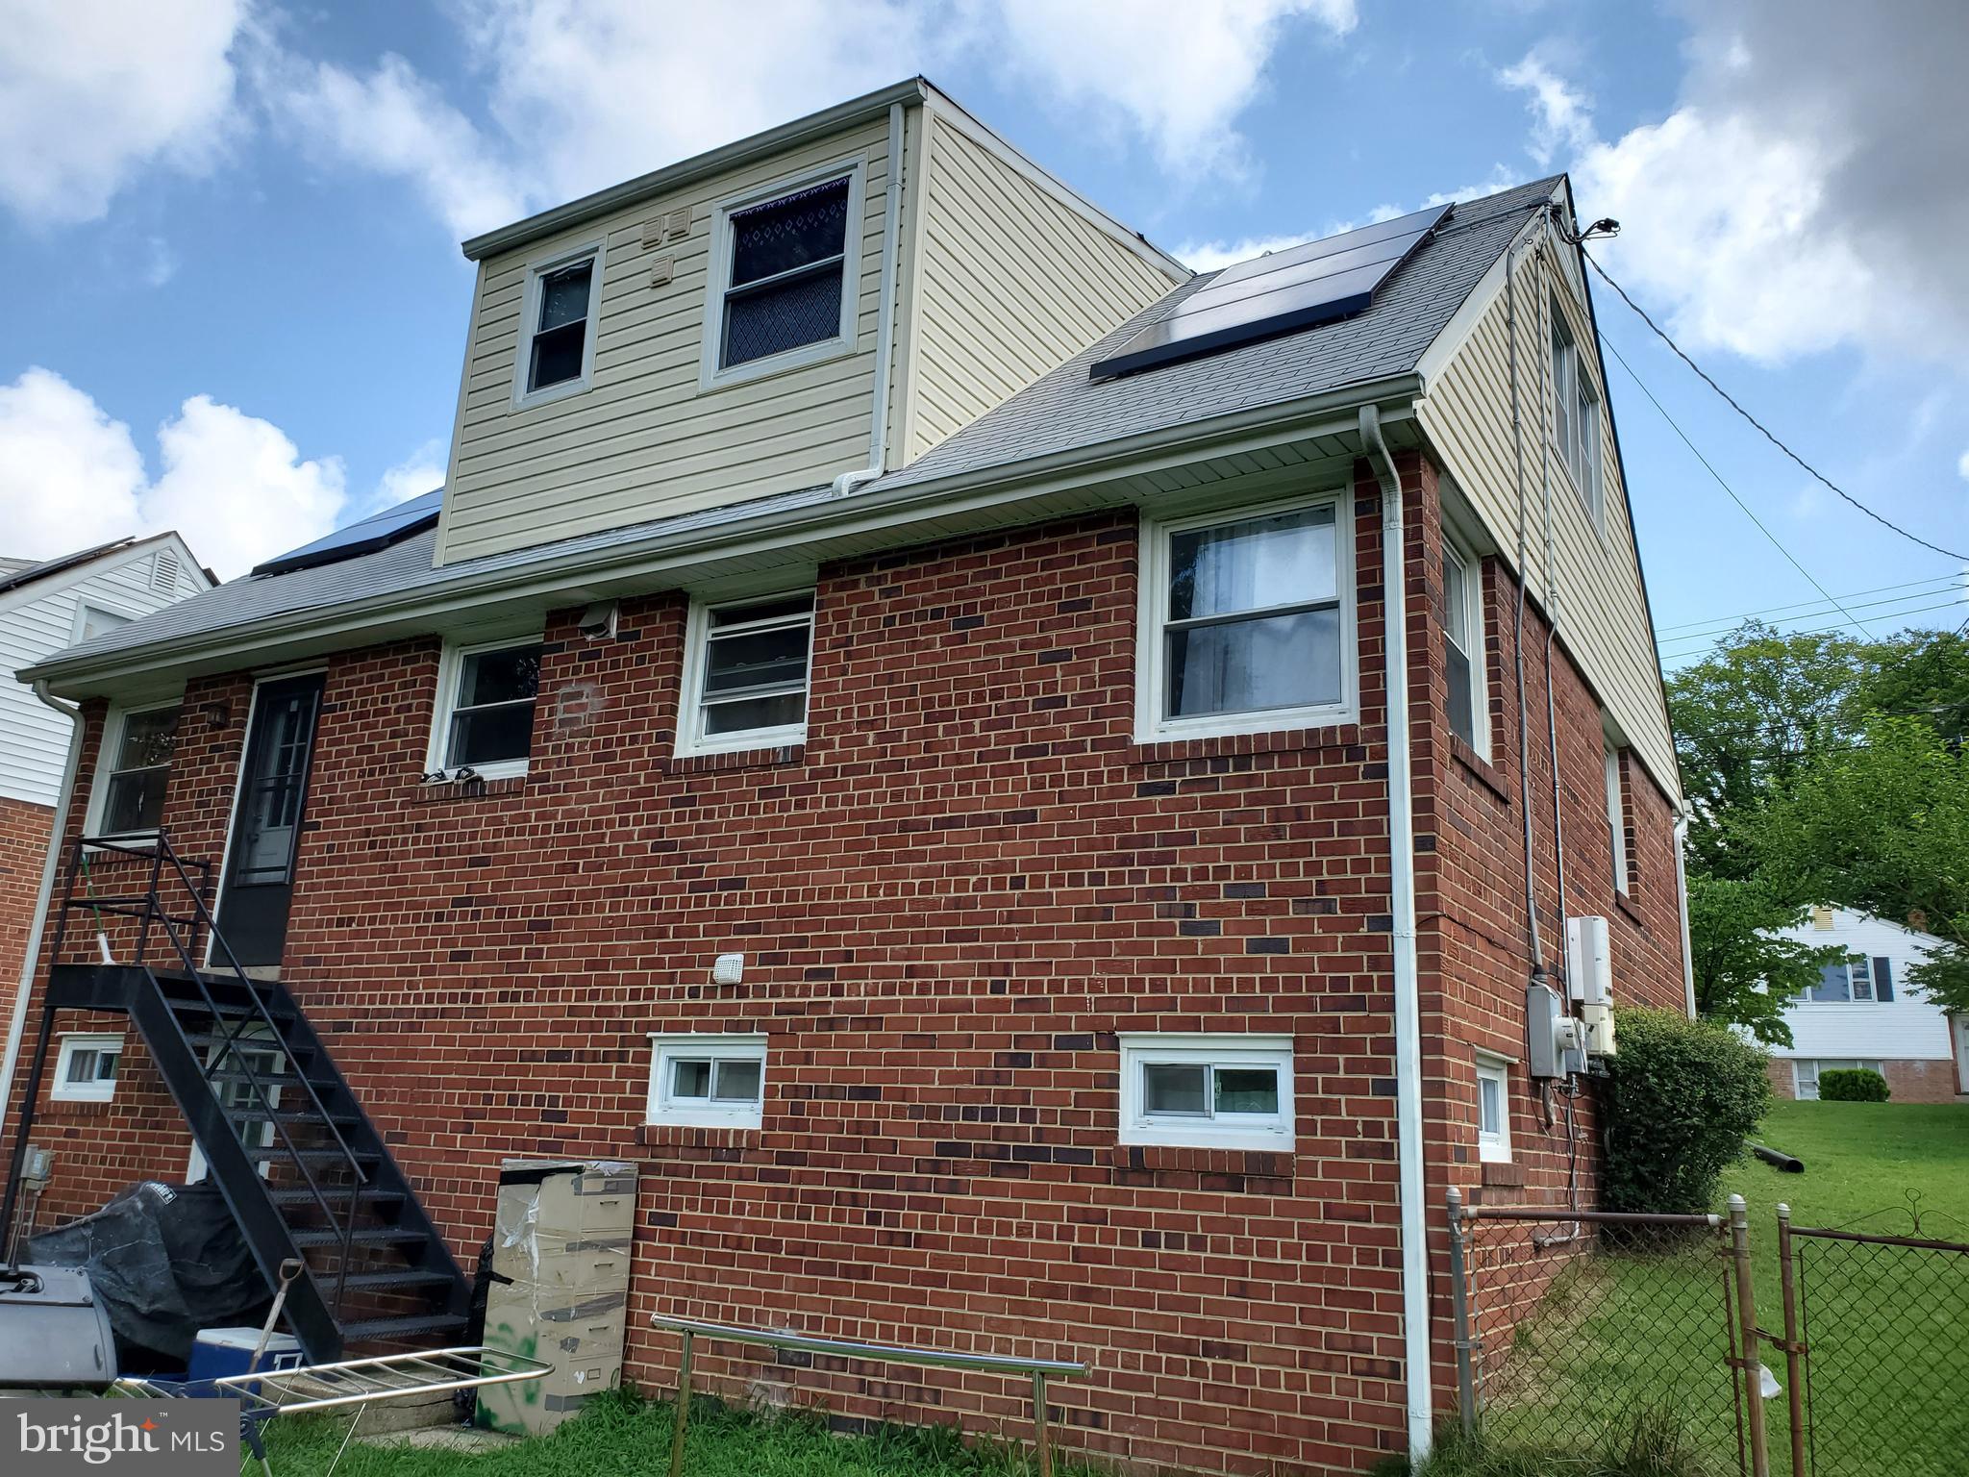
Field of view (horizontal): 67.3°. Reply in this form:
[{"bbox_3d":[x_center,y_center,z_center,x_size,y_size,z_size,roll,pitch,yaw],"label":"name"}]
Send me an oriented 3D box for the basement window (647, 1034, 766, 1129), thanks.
[{"bbox_3d":[-1.487,1.850,7.983,0.800,0.485,0.110,-6,-17,29],"label":"basement window"}]

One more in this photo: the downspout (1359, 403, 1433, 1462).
[{"bbox_3d":[1.624,0.639,5.875,0.085,4.180,0.380,-6,-17,30],"label":"downspout"}]

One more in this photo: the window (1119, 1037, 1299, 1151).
[{"bbox_3d":[0.948,1.506,6.319,0.810,0.477,0.100,-6,-17,30],"label":"window"}]

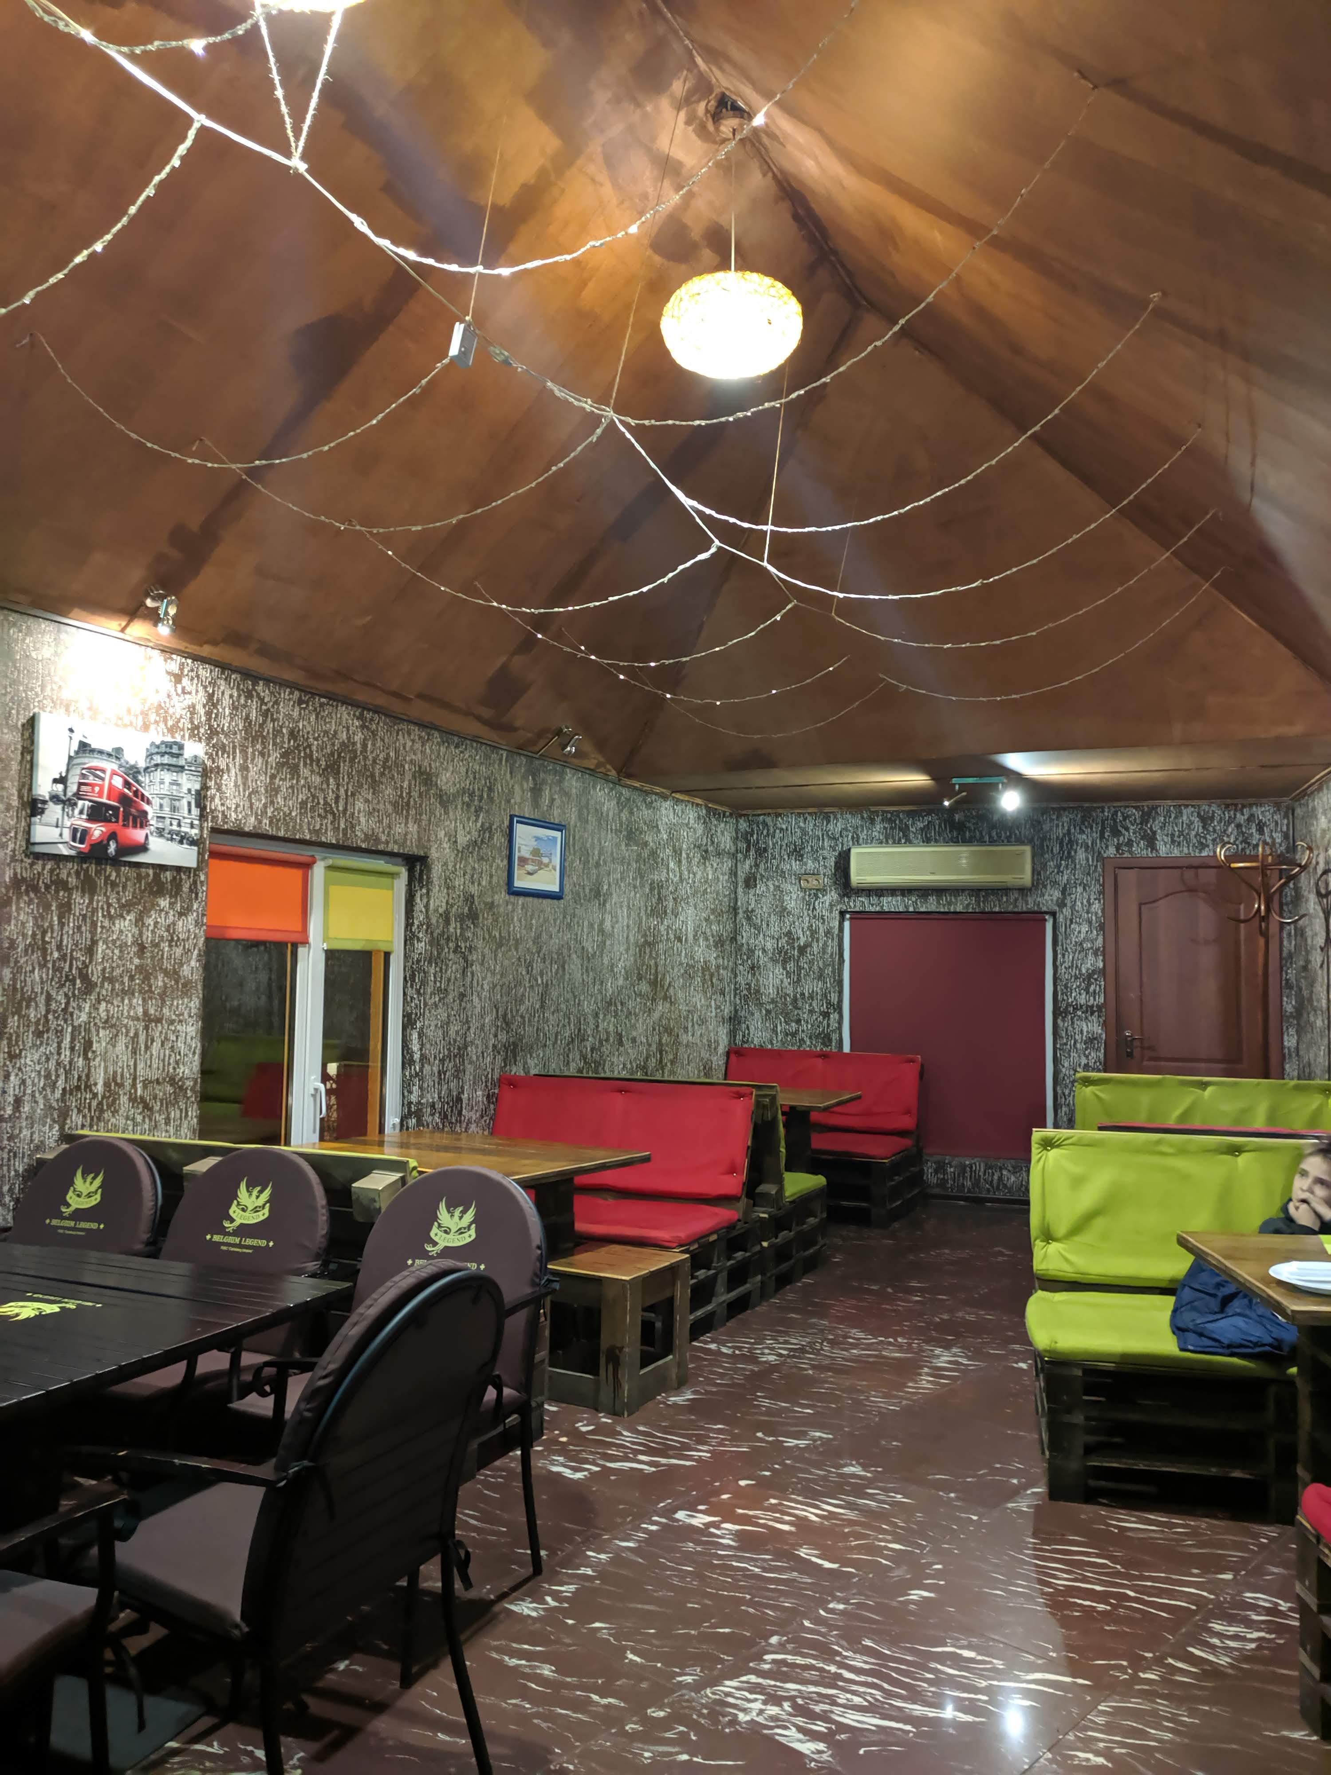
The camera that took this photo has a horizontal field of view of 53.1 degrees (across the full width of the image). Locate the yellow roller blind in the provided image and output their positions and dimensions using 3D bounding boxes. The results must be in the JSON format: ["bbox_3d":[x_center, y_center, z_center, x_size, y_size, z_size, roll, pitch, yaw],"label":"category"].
[{"bbox_3d":[-1.288,0.087,5.643,0.050,0.354,0.467,-1,-4,27],"label":"yellow roller blind"}]

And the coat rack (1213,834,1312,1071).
[{"bbox_3d":[2.914,0.781,6.464,0.460,2.054,0.460,-1,-4,23],"label":"coat rack"}]

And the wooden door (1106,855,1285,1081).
[{"bbox_3d":[3.020,0.856,7.654,0.951,2.052,0.100,-1,-4,23],"label":"wooden door"}]

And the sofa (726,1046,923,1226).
[{"bbox_3d":[0.823,1.449,7.925,1.285,0.900,0.820,-1,-4,25],"label":"sofa"}]

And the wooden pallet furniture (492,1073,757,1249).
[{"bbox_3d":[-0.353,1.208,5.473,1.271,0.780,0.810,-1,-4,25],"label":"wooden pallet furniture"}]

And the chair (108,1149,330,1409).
[{"bbox_3d":[-1.176,1.098,3.147,0.575,0.896,0.616,-1,-4,23],"label":"chair"}]

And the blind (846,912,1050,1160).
[{"bbox_3d":[1.750,0.921,8.342,1.234,1.504,0.060,0,-4,20],"label":"blind"}]

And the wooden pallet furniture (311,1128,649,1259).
[{"bbox_3d":[-0.708,1.264,4.497,1.088,0.743,0.713,-2,-4,34],"label":"wooden pallet furniture"}]

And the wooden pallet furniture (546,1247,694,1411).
[{"bbox_3d":[-0.156,1.424,4.325,0.317,0.418,0.392,-1,-4,29],"label":"wooden pallet furniture"}]

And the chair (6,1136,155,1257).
[{"bbox_3d":[-1.721,1.119,3.461,0.590,0.890,0.630,-1,-4,23],"label":"chair"}]

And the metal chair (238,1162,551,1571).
[{"bbox_3d":[-0.643,1.103,2.968,0.600,0.890,0.630,-1,-4,24],"label":"metal chair"}]

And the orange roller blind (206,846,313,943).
[{"bbox_3d":[-1.558,0.036,5.127,0.050,0.349,0.563,-1,-4,27],"label":"orange roller blind"}]

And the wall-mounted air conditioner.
[{"bbox_3d":[1.699,-0.116,8.180,1.102,0.270,0.200,-1,-4,23],"label":"wall-mounted air conditioner"}]

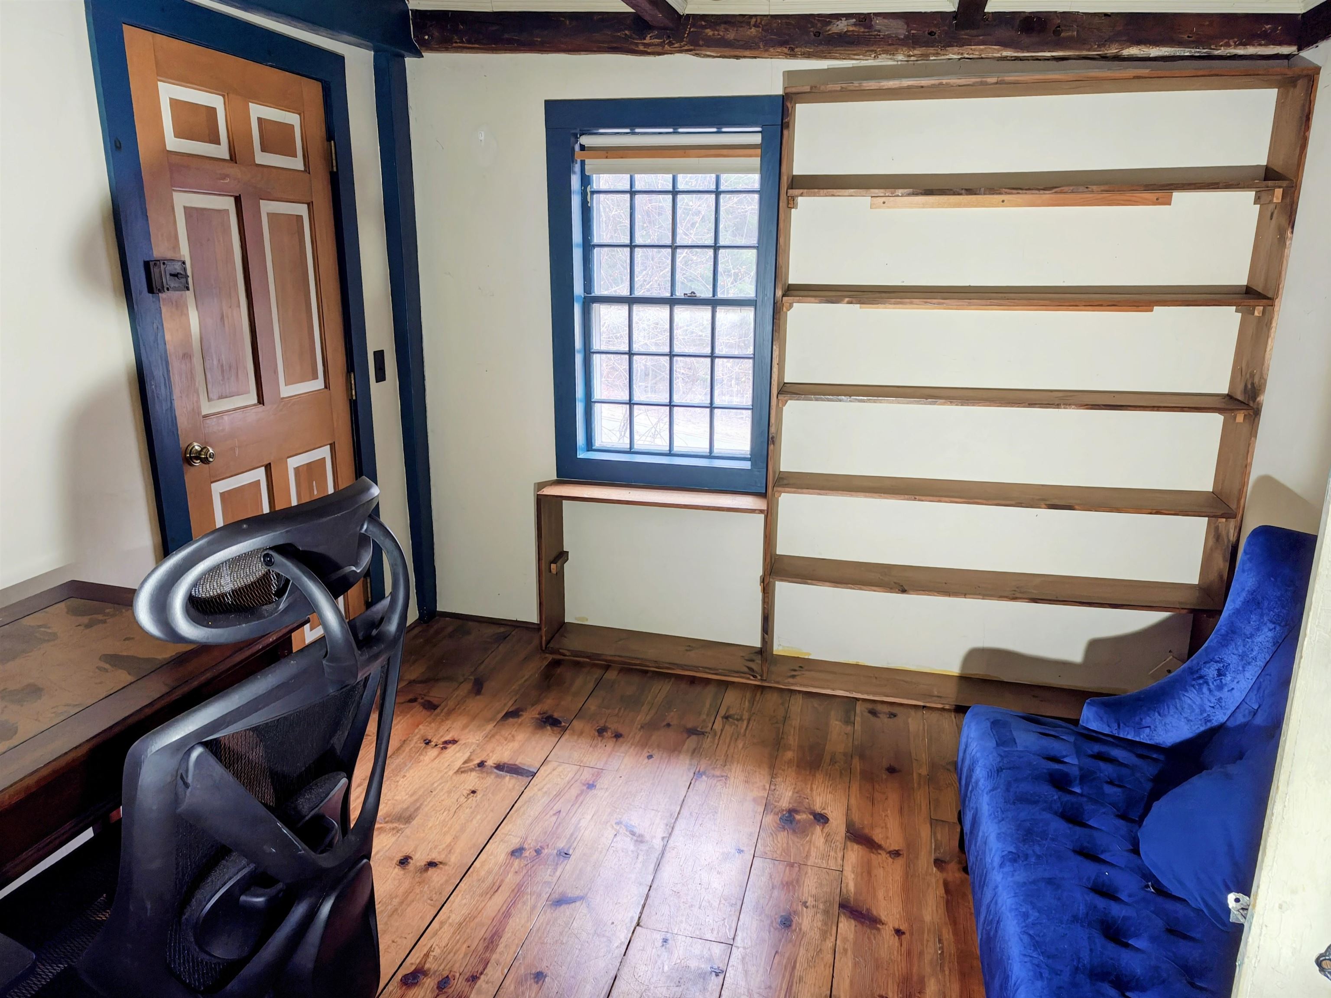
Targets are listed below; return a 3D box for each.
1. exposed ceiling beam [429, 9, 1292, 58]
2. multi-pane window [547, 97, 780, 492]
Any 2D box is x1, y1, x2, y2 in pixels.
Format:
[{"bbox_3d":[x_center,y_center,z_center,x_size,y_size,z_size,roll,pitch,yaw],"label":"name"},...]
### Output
[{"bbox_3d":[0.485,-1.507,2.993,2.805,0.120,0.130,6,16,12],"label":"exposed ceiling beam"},{"bbox_3d":[-0.008,-0.731,3.411,0.834,1.375,0.140,4,15,13],"label":"multi-pane window"}]

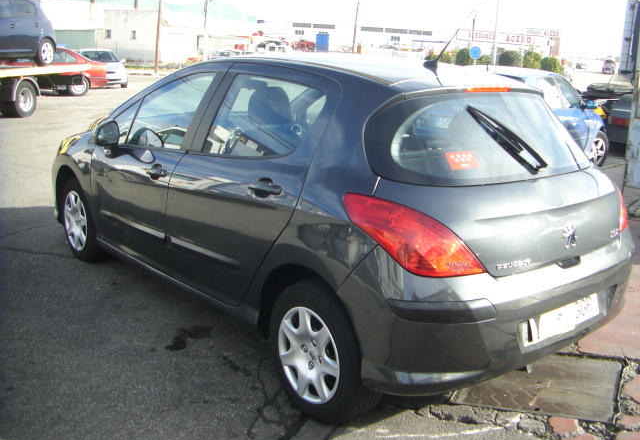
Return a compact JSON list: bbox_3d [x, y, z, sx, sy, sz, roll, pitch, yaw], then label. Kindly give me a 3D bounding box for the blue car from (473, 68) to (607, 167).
[{"bbox_3d":[3.072,-1.467,10.404,1.700,1.440,4.000,13,17,34],"label":"blue car"}]

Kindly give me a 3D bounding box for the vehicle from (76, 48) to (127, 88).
[{"bbox_3d":[-8.543,-5.899,27.042,1.710,1.430,4.000,-3,16,-23],"label":"vehicle"}]

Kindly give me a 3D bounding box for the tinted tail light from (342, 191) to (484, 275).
[{"bbox_3d":[0.356,0.051,2.666,0.360,0.260,0.470,-10,20,-39],"label":"tinted tail light"}]

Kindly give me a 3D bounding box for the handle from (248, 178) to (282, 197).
[{"bbox_3d":[-0.238,-0.131,3.059,0.060,0.080,0.220,-10,20,-39],"label":"handle"}]

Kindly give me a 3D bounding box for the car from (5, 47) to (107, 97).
[{"bbox_3d":[-8.713,-4.611,21.595,4.350,1.360,1.700,0,15,-13],"label":"car"}]

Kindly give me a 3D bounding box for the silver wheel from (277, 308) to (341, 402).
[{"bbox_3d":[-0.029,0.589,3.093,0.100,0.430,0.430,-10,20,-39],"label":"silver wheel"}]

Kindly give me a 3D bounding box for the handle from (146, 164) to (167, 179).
[{"bbox_3d":[-0.890,-0.258,3.822,0.060,0.075,0.210,-10,20,-39],"label":"handle"}]

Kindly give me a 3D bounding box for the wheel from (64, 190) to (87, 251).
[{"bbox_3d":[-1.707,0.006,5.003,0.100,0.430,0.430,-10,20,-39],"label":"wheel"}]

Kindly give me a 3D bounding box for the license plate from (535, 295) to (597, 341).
[{"bbox_3d":[1.060,0.423,2.989,0.510,0.110,0.020,-10,8,-39],"label":"license plate"}]

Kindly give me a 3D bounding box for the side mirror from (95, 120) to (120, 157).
[{"bbox_3d":[-1.232,-0.476,4.074,0.190,0.200,0.150,-10,20,-39],"label":"side mirror"}]

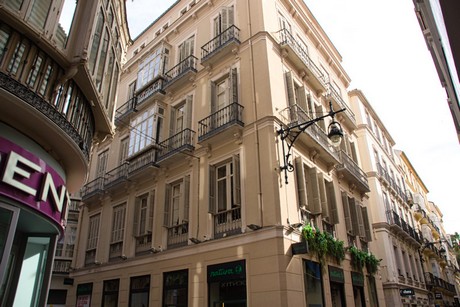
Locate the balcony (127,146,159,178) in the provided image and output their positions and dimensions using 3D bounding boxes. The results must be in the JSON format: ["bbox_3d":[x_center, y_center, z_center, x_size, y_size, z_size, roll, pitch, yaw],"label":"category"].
[{"bbox_3d":[-4.777,0.552,18.966,2.430,1.200,0.530,-22,-32,38],"label":"balcony"}]

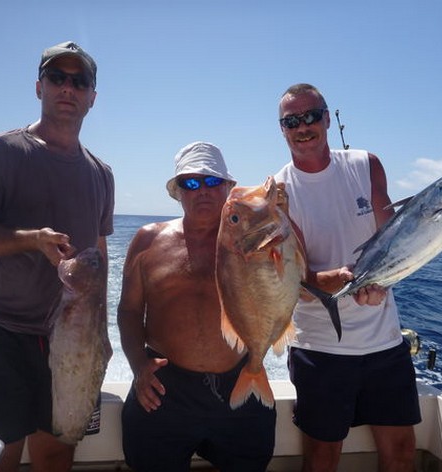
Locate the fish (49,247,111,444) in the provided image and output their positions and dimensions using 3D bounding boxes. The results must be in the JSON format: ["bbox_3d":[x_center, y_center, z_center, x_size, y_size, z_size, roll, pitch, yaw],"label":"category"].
[{"bbox_3d":[-0.392,0.300,1.420,0.155,0.540,0.115,3,1,-30],"label":"fish"}]

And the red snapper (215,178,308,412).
[{"bbox_3d":[0.106,0.150,1.330,0.220,0.585,0.110,3,1,18],"label":"red snapper"}]

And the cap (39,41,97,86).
[{"bbox_3d":[-0.469,-0.521,1.560,0.175,0.130,0.265,8,-5,-17],"label":"cap"}]

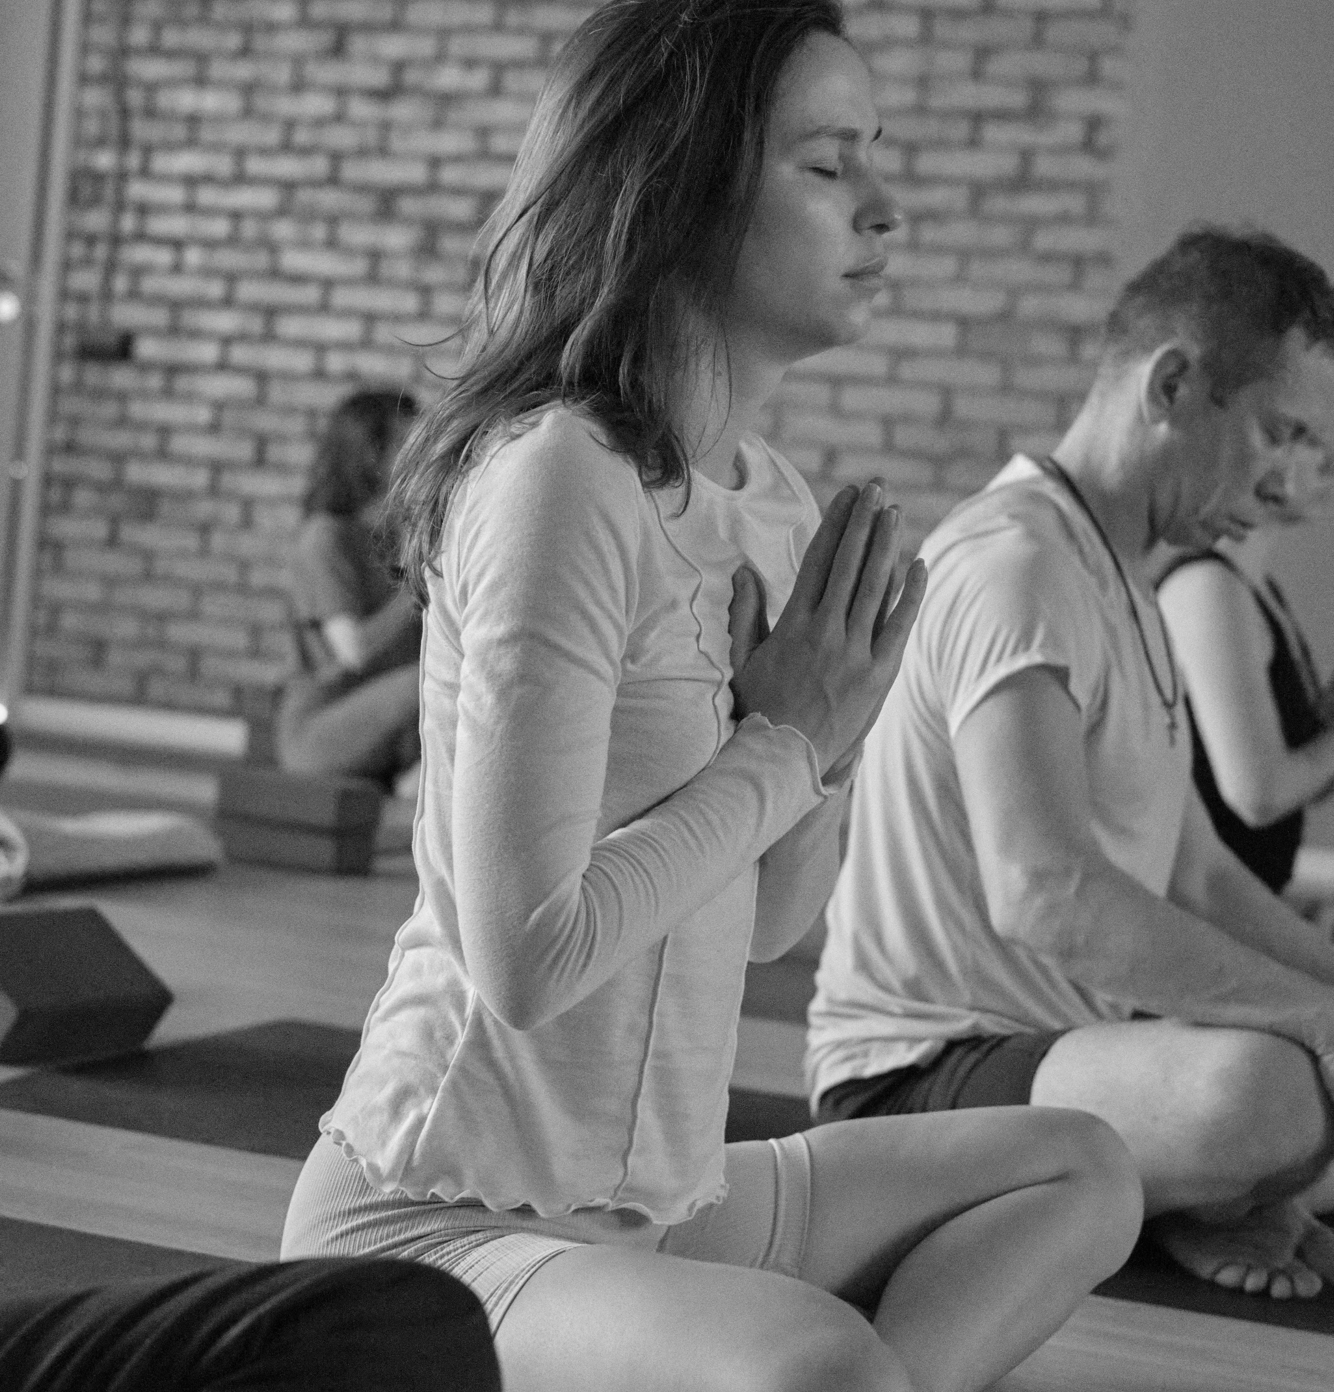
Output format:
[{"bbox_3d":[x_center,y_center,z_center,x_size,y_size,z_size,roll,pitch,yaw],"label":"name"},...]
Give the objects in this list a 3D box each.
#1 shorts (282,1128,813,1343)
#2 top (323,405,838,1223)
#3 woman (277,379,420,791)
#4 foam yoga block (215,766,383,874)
[{"bbox_3d":[-0.107,0.341,1.829,0.310,0.225,0.390,6,2,22],"label":"shorts"},{"bbox_3d":[-0.049,0.066,1.807,0.339,0.470,0.420,6,2,22],"label":"top"},{"bbox_3d":[-0.468,-0.147,5.919,0.660,0.870,0.560,6,2,19],"label":"woman"},{"bbox_3d":[-0.641,0.219,5.132,0.227,0.150,0.147,6,2,18],"label":"foam yoga block"}]

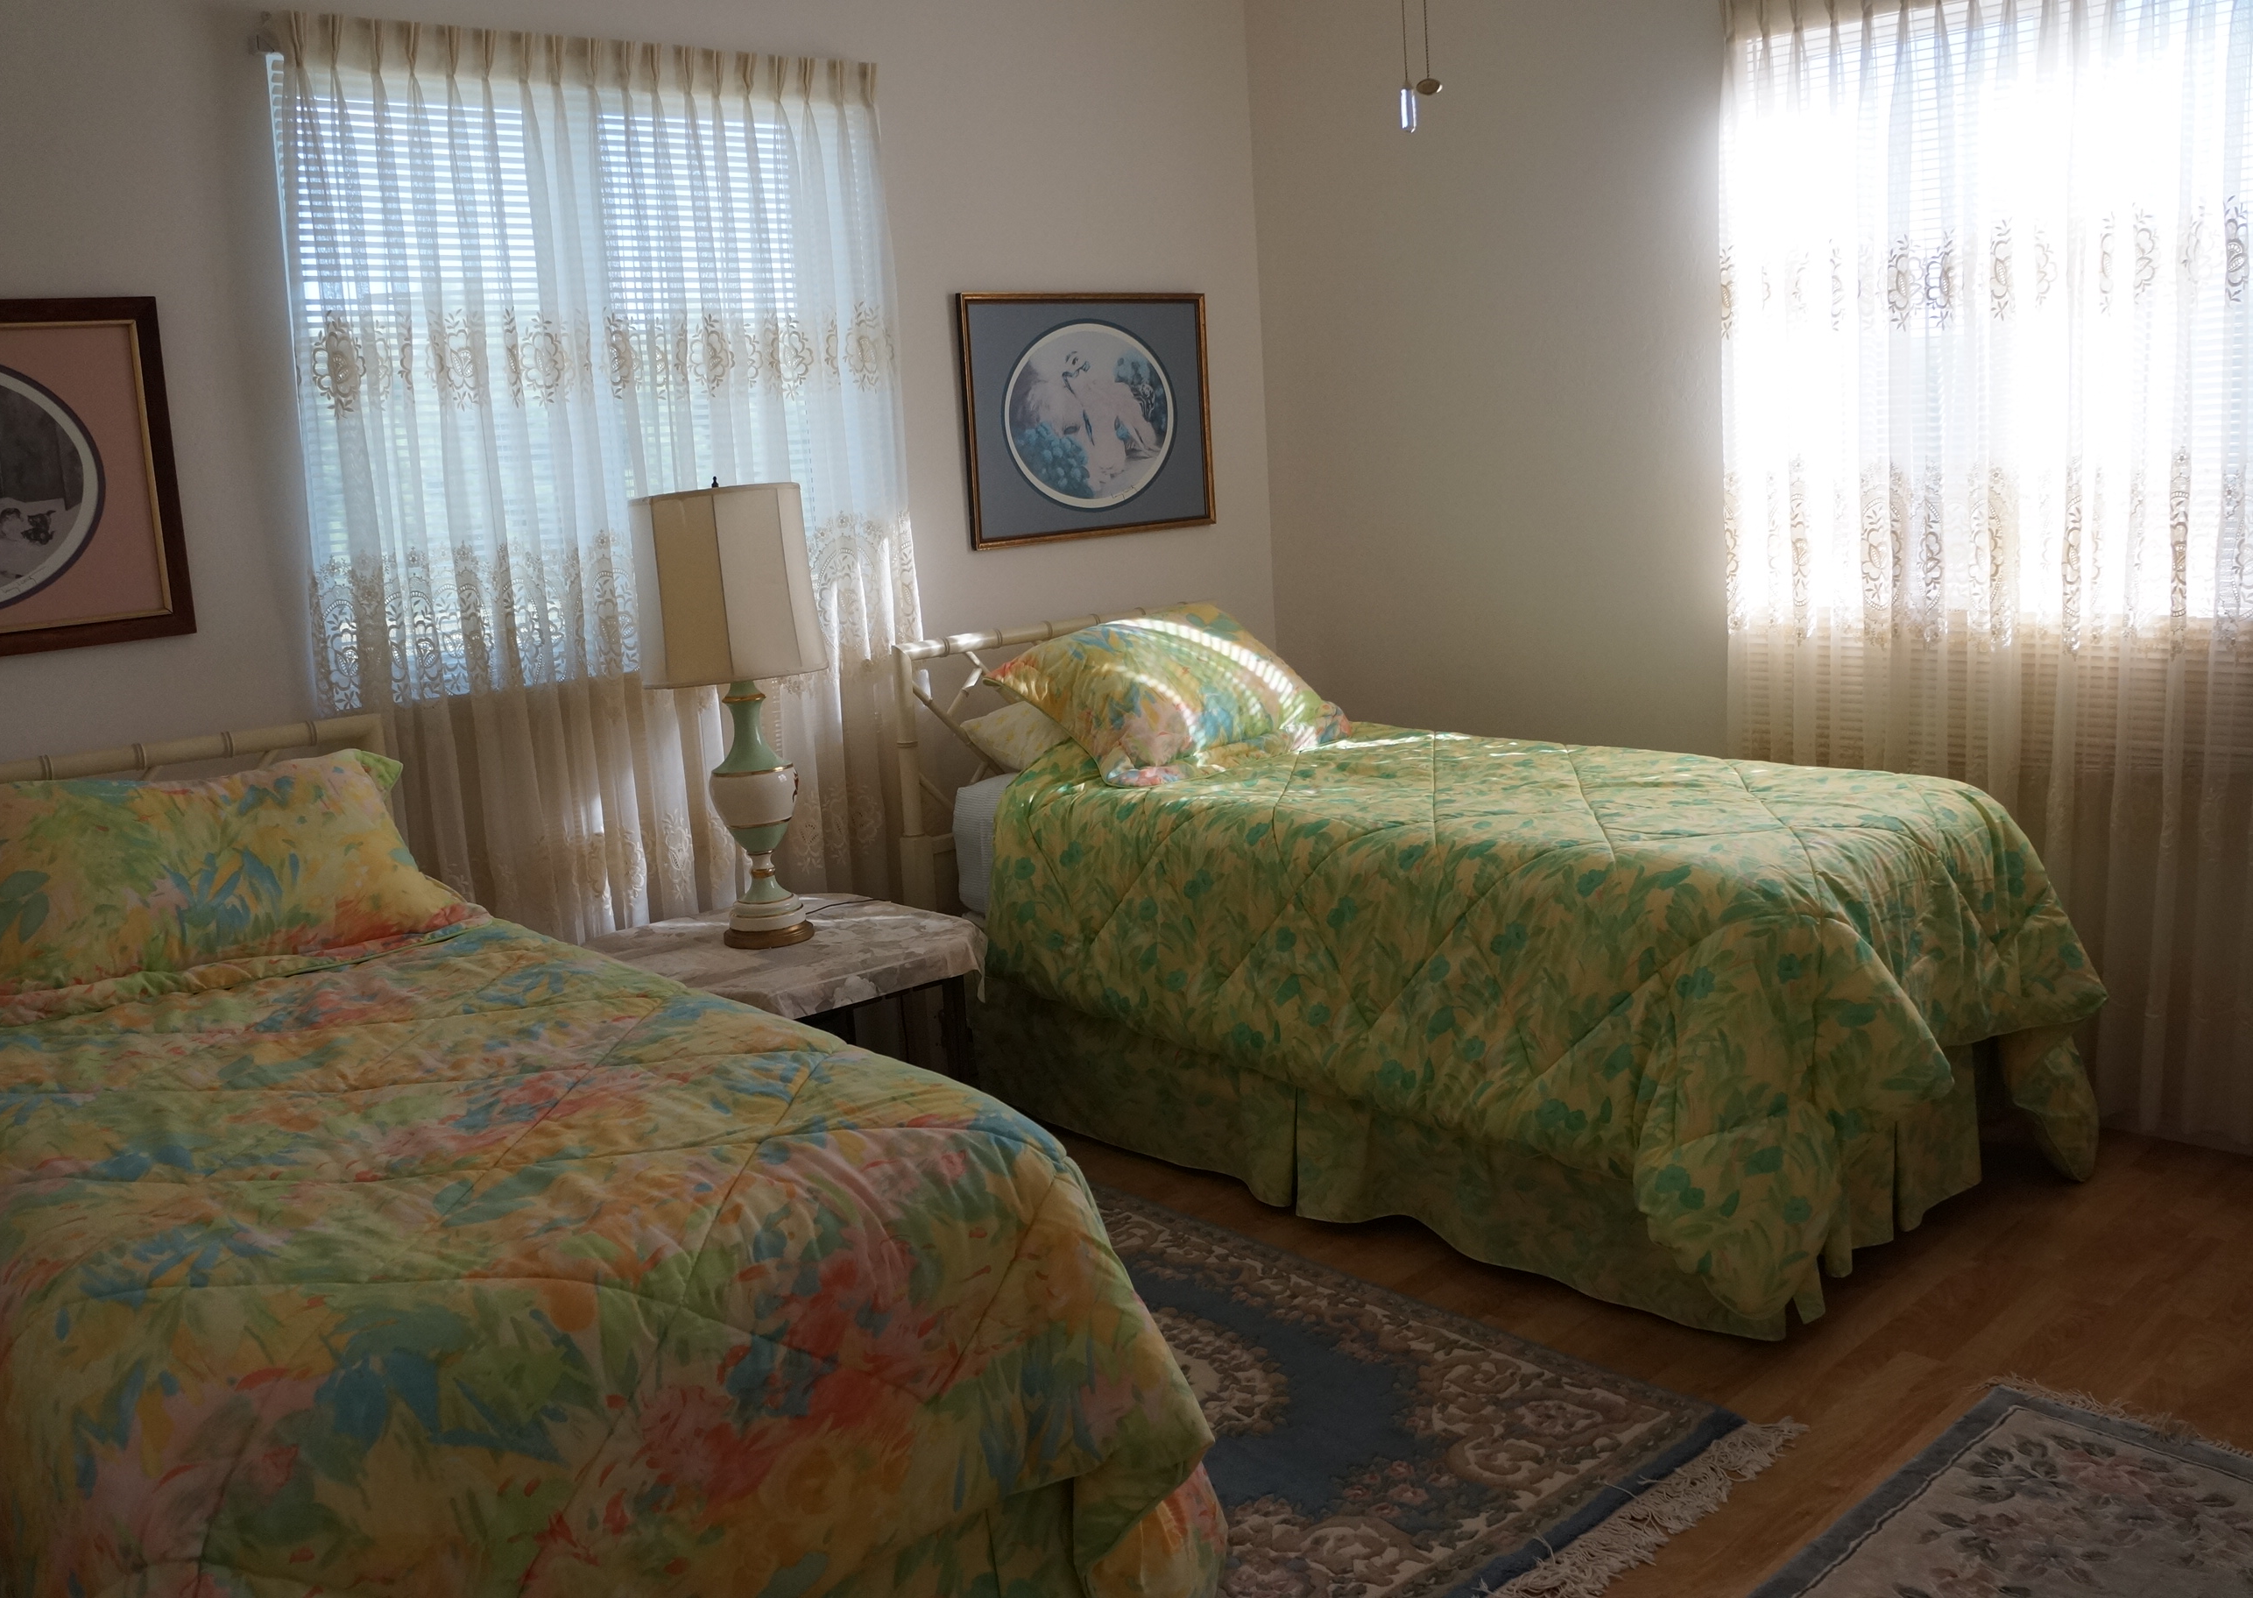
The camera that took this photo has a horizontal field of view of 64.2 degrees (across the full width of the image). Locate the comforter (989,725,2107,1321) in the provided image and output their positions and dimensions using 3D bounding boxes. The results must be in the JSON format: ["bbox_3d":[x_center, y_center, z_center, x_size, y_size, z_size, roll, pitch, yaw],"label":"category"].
[{"bbox_3d":[0.699,0.271,3.541,1.060,0.630,1.980,-14,15,-41],"label":"comforter"}]

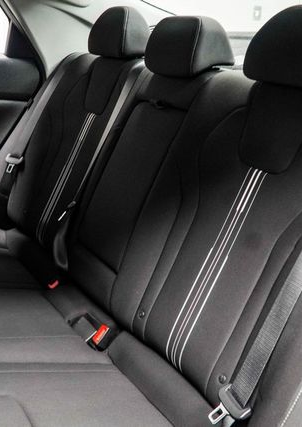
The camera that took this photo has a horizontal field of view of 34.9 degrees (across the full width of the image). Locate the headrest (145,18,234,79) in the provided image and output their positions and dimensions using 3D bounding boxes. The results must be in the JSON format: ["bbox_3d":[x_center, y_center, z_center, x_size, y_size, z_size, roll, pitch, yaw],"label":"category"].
[{"bbox_3d":[0.098,-0.419,1.195,0.135,0.133,0.235,-14,28,-33],"label":"headrest"}]

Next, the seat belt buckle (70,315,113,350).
[{"bbox_3d":[-0.139,0.278,1.115,0.055,0.038,0.085,-29,35,-25],"label":"seat belt buckle"}]

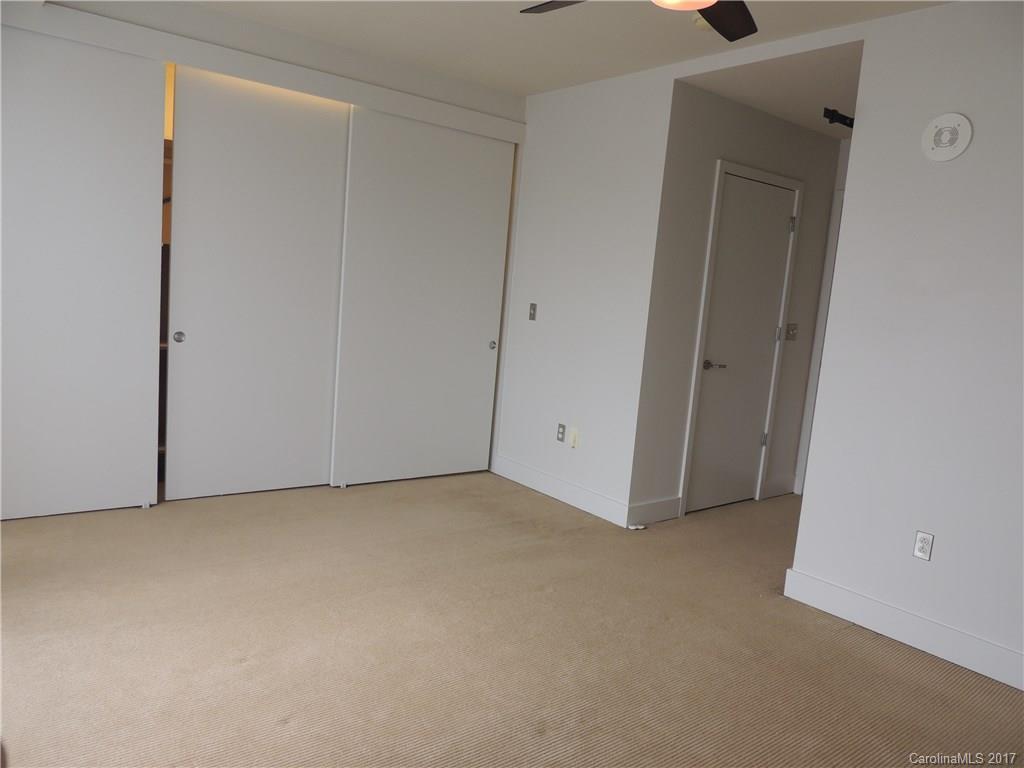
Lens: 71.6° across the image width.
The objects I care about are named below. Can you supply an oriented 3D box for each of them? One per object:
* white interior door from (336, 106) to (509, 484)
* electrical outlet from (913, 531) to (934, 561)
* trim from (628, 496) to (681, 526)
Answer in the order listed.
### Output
[{"bbox_3d":[-0.583,-0.523,4.894,1.270,2.402,0.040,-2,10,-39],"label":"white interior door"},{"bbox_3d":[1.747,0.687,3.021,0.010,0.113,0.069,-2,10,-39],"label":"electrical outlet"},{"bbox_3d":[0.898,0.805,4.473,0.472,0.141,0.017,-2,10,-39],"label":"trim"}]

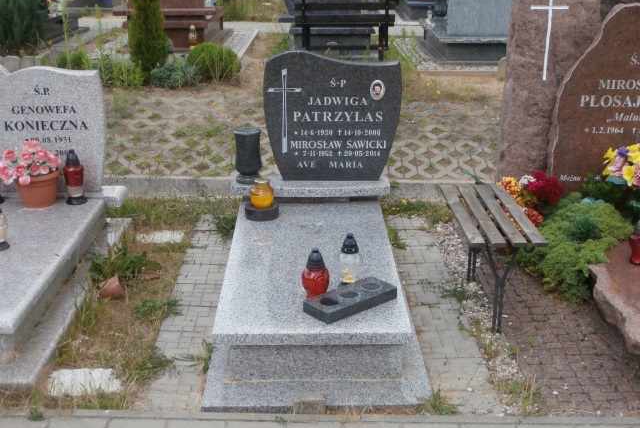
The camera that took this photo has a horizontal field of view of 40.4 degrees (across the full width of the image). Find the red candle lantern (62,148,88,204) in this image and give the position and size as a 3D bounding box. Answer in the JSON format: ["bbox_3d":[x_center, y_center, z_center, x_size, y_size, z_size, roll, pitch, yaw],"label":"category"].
[{"bbox_3d":[-1.297,-0.203,4.594,0.114,0.286,0.114,0,19,-1],"label":"red candle lantern"}]

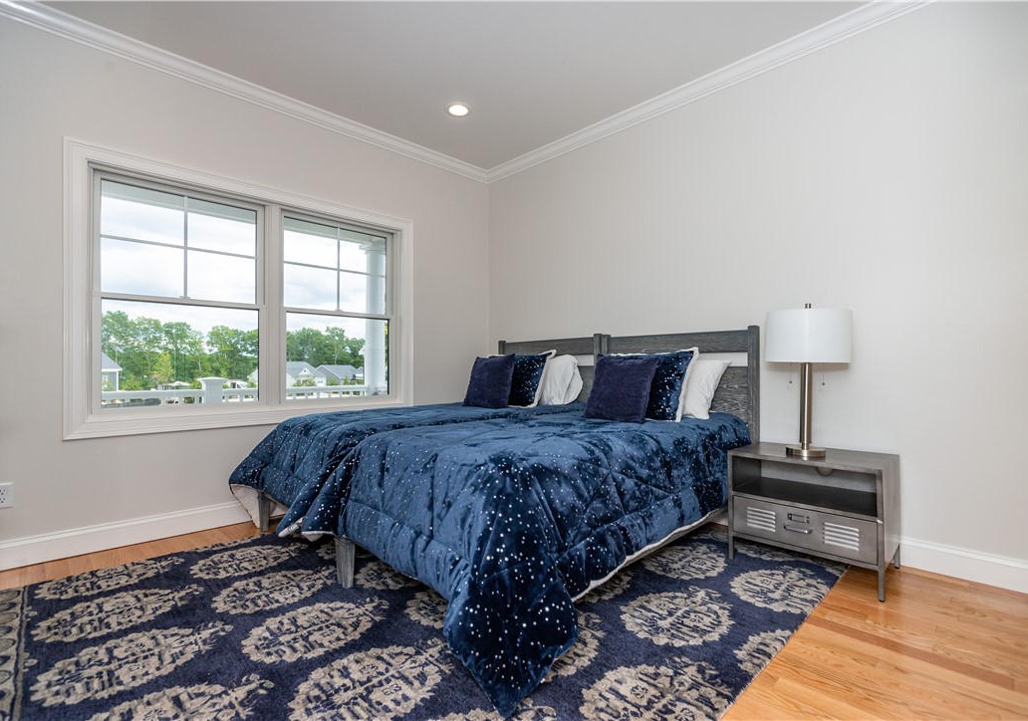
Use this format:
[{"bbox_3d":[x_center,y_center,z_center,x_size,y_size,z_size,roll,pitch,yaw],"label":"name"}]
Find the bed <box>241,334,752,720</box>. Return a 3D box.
[{"bbox_3d":[-0.106,0.401,2.775,2.072,1.184,2.273,1,-1,-44],"label":"bed"}]

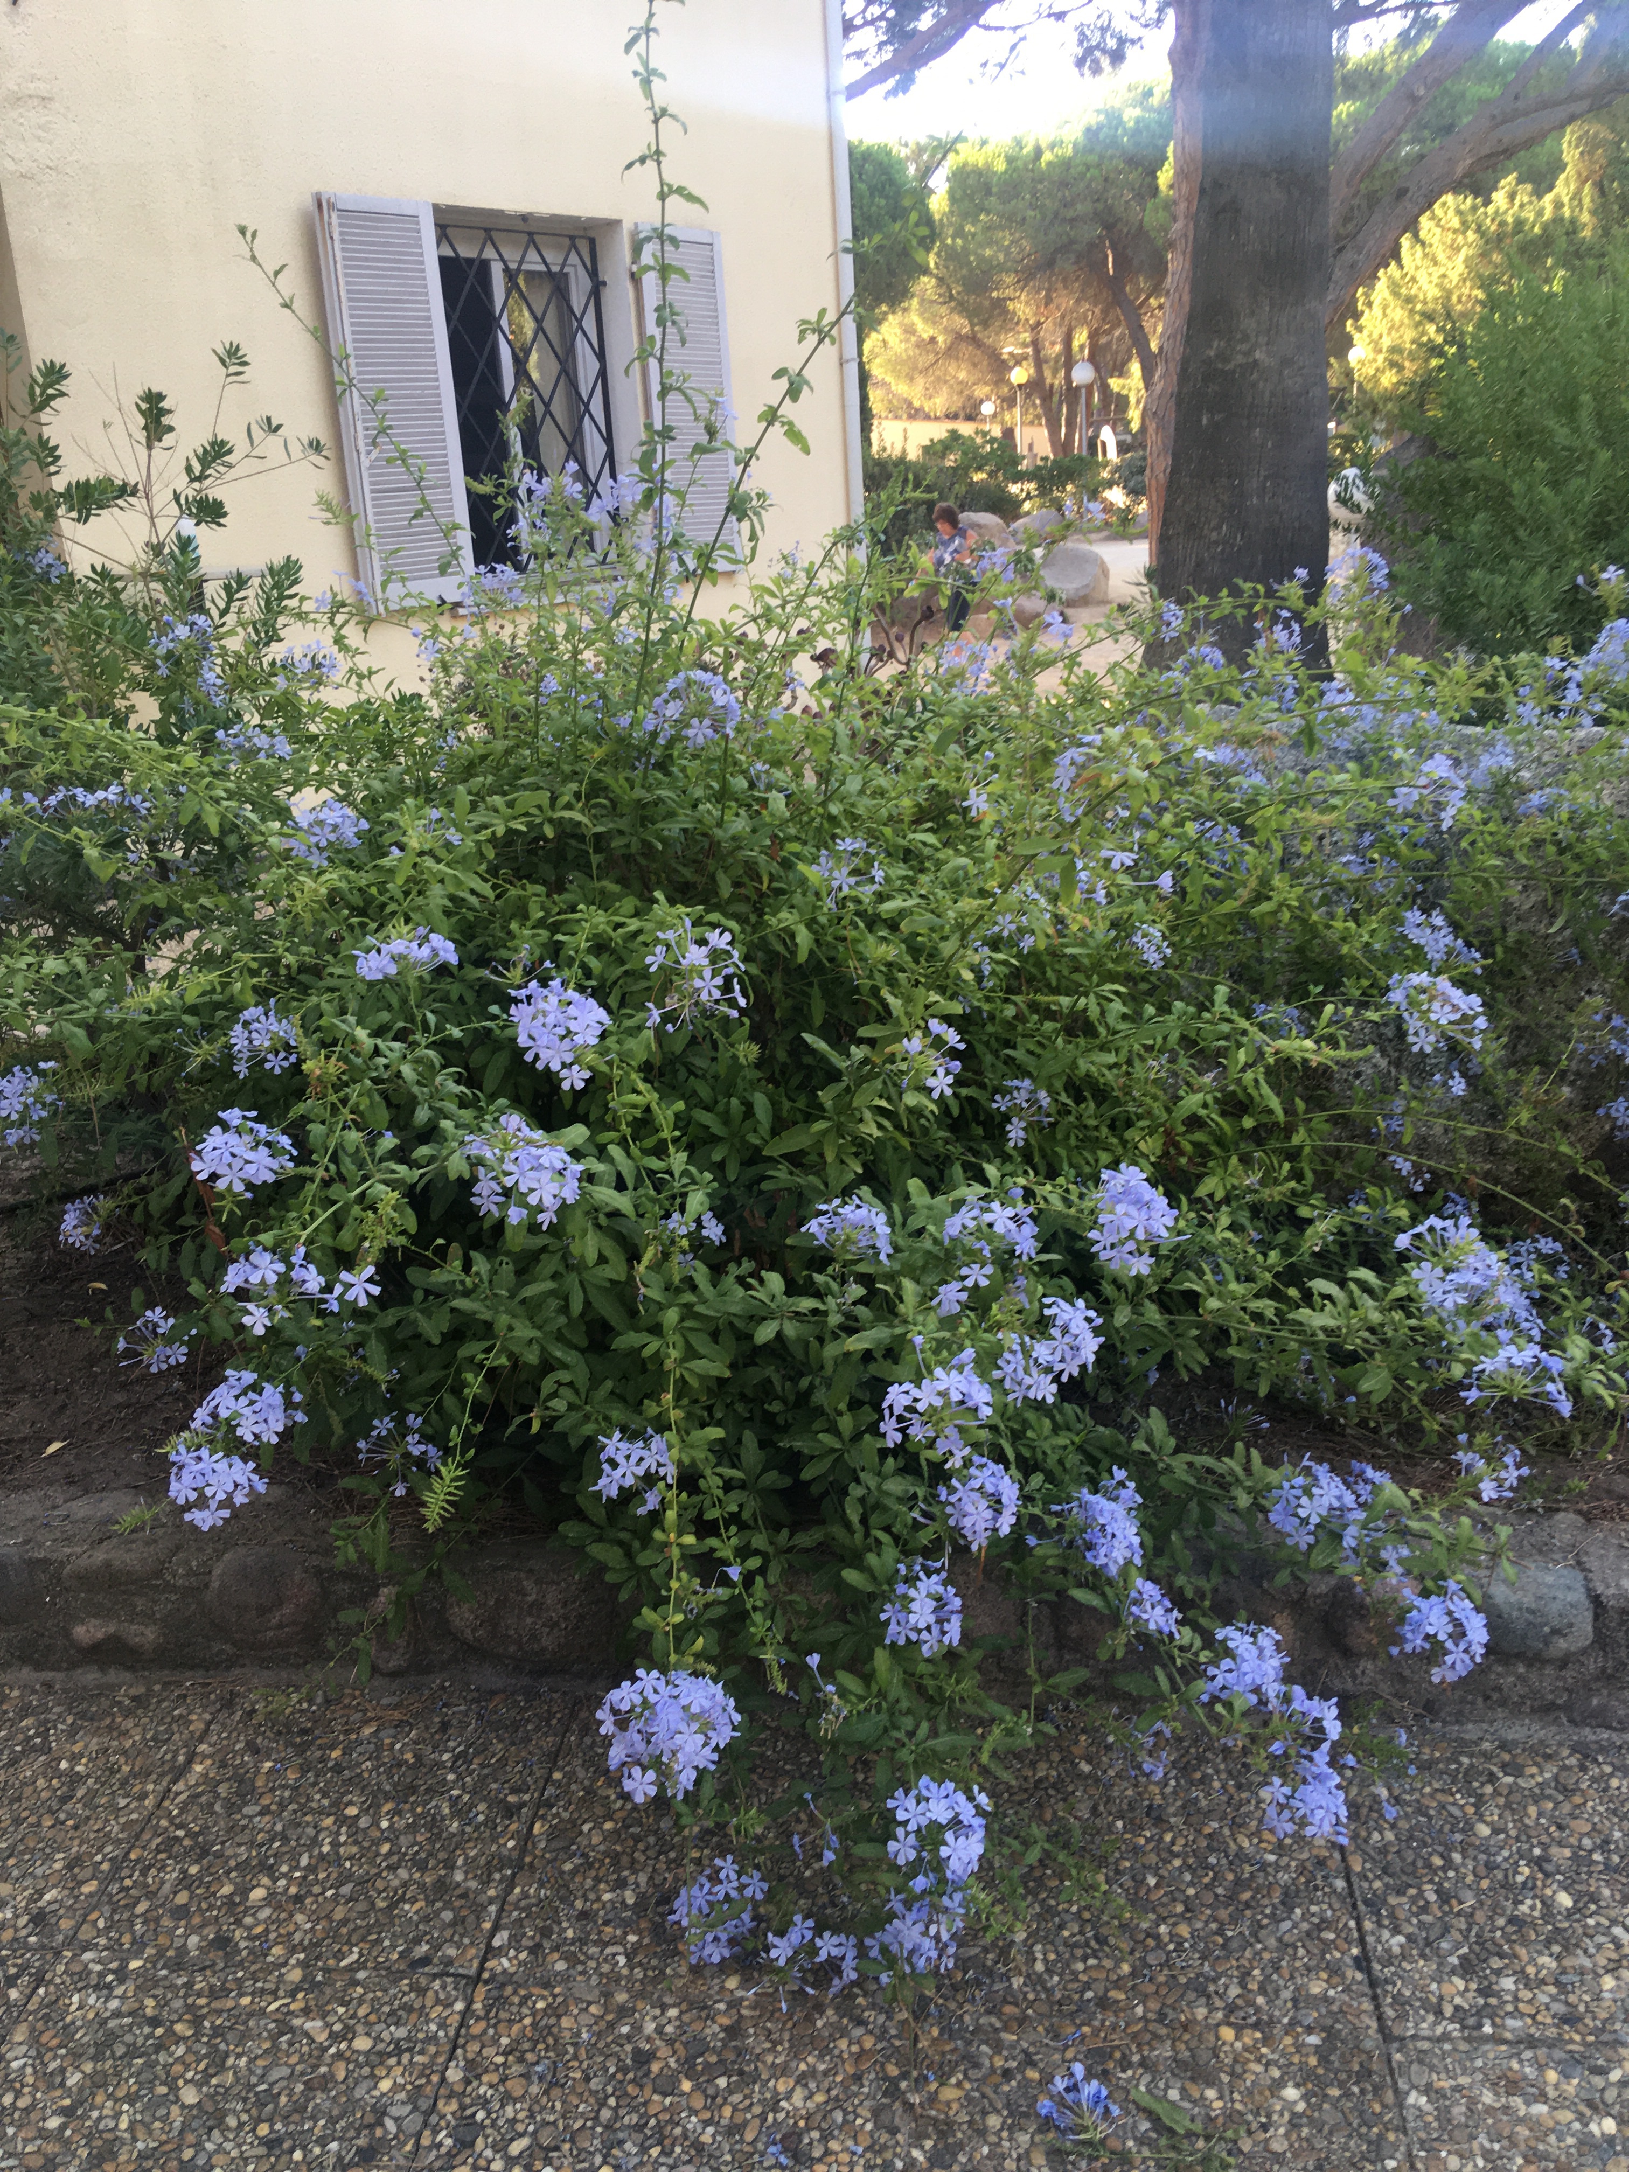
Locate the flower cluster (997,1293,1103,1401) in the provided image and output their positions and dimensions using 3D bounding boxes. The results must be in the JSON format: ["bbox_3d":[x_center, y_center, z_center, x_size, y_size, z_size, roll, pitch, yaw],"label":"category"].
[{"bbox_3d":[0.231,0.257,1.780,0.108,0.105,0.095,-3,20,0],"label":"flower cluster"}]

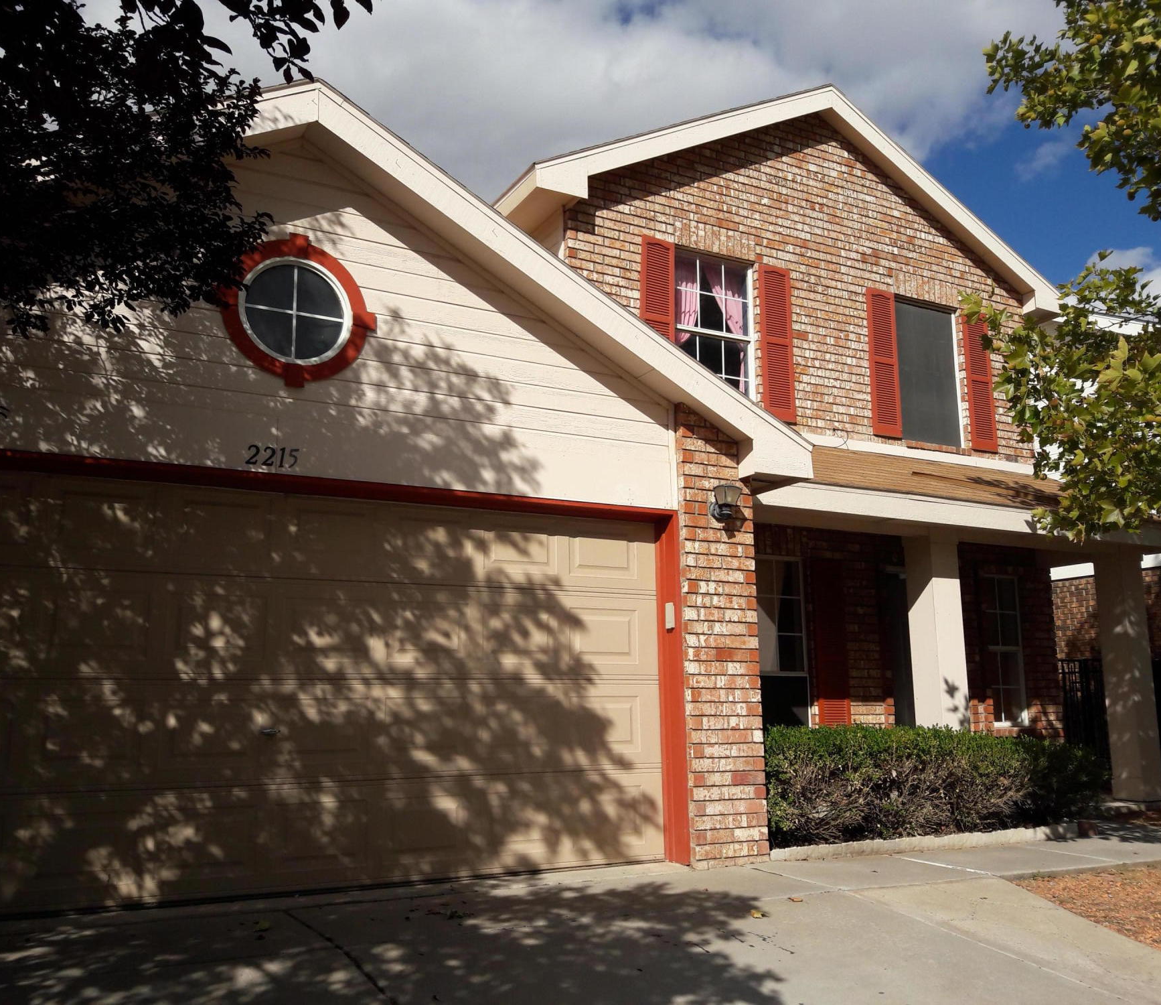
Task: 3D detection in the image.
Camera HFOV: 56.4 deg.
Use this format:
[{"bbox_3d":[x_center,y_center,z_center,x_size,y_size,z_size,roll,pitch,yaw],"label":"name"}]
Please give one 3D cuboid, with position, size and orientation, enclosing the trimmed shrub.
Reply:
[{"bbox_3d":[2.631,2.013,7.982,3.700,0.740,0.620,5,-12,-29],"label":"trimmed shrub"}]

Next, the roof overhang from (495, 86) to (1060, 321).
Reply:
[{"bbox_3d":[2.244,-3.084,10.691,6.395,1.836,0.760,5,-12,-29],"label":"roof overhang"}]

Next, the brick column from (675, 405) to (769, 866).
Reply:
[{"bbox_3d":[0.824,0.832,6.939,0.590,2.825,0.350,5,-12,-29],"label":"brick column"}]

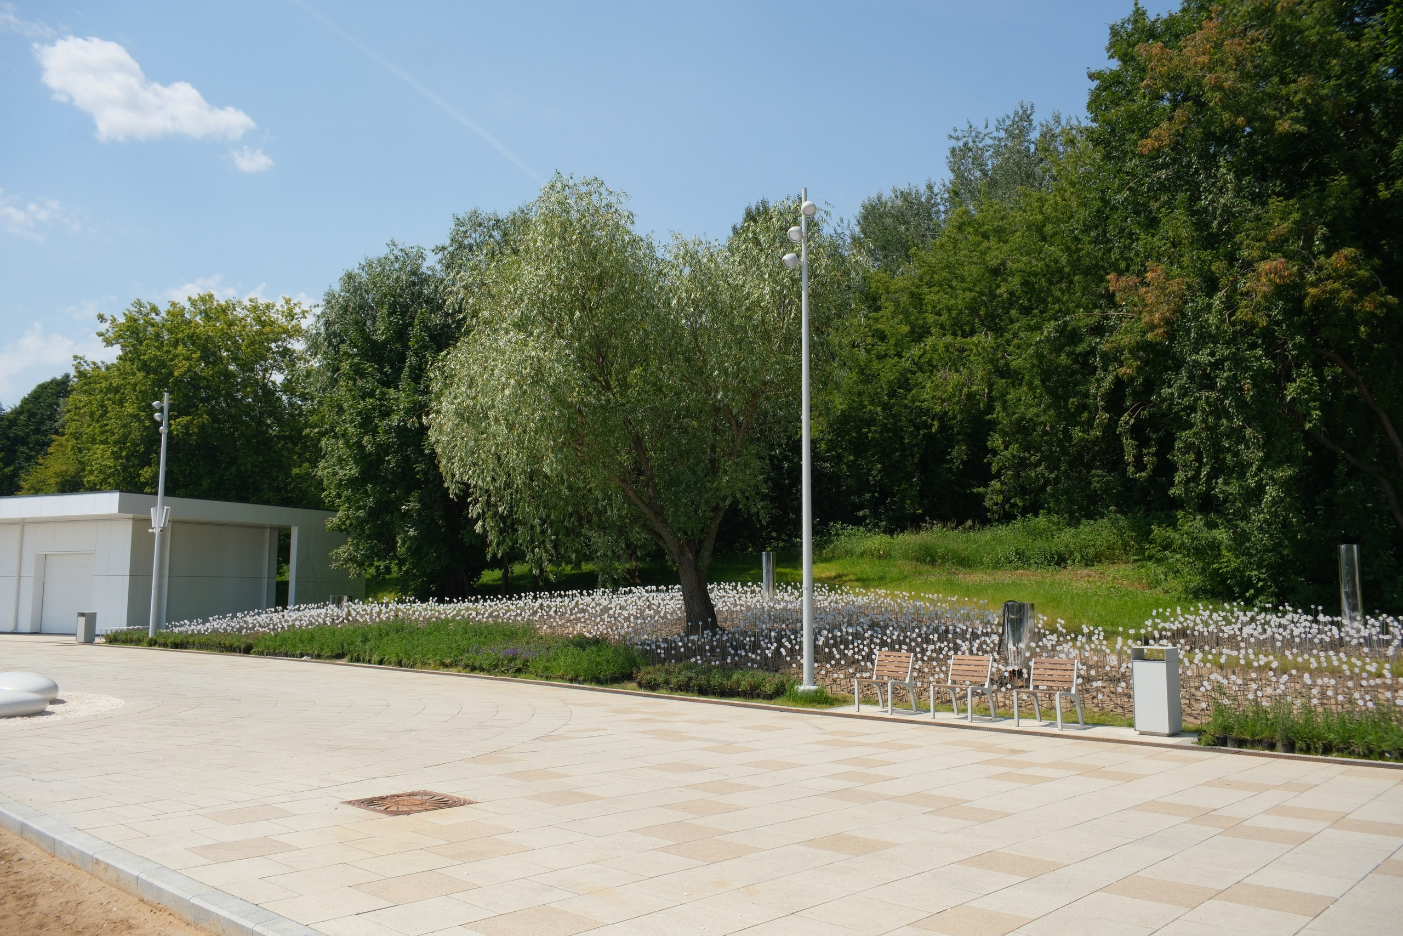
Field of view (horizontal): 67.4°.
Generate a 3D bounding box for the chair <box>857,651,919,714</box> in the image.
[{"bbox_3d":[2.608,3.033,14.830,0.600,0.790,0.650,-6,-9,42],"label":"chair"}]

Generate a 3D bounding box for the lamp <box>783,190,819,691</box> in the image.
[{"bbox_3d":[1.760,-0.614,18.214,0.600,8.750,0.600,-6,-9,42],"label":"lamp"}]

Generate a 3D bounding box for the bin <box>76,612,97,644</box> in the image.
[{"bbox_3d":[-20.712,5.390,35.465,0.400,1.000,0.410,-3,-7,25],"label":"bin"}]

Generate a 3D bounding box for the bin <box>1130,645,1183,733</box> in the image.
[{"bbox_3d":[5.514,2.699,12.740,0.400,1.010,0.430,-6,-9,42],"label":"bin"}]

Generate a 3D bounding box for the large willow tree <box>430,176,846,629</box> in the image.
[{"bbox_3d":[-1.549,-1.646,25.630,10.000,11.300,9.600,0,-6,0],"label":"large willow tree"}]

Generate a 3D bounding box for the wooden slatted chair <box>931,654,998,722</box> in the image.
[{"bbox_3d":[3.588,3.007,14.414,0.600,0.830,0.710,-6,-9,41],"label":"wooden slatted chair"}]

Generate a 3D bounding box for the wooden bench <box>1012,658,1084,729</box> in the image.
[{"bbox_3d":[4.319,2.803,13.070,0.590,0.790,0.650,-6,-9,42],"label":"wooden bench"}]

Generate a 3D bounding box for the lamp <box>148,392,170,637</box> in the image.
[{"bbox_3d":[-19.071,1.608,36.786,0.650,8.750,0.600,-4,-8,32],"label":"lamp"}]

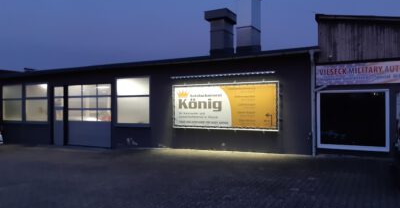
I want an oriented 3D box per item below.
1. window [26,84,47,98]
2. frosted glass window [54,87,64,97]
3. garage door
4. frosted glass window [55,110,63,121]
[{"bbox_3d":[-9.134,-0.718,16.875,1.869,0.754,0.080,-1,-1,26],"label":"window"},{"bbox_3d":[-7.548,-0.653,16.177,0.761,0.532,0.060,-1,-1,26],"label":"frosted glass window"},{"bbox_3d":[-5.565,0.599,15.220,3.050,3.139,0.100,-1,-1,26],"label":"garage door"},{"bbox_3d":[-7.510,0.628,16.148,0.612,0.558,0.060,-1,-1,26],"label":"frosted glass window"}]

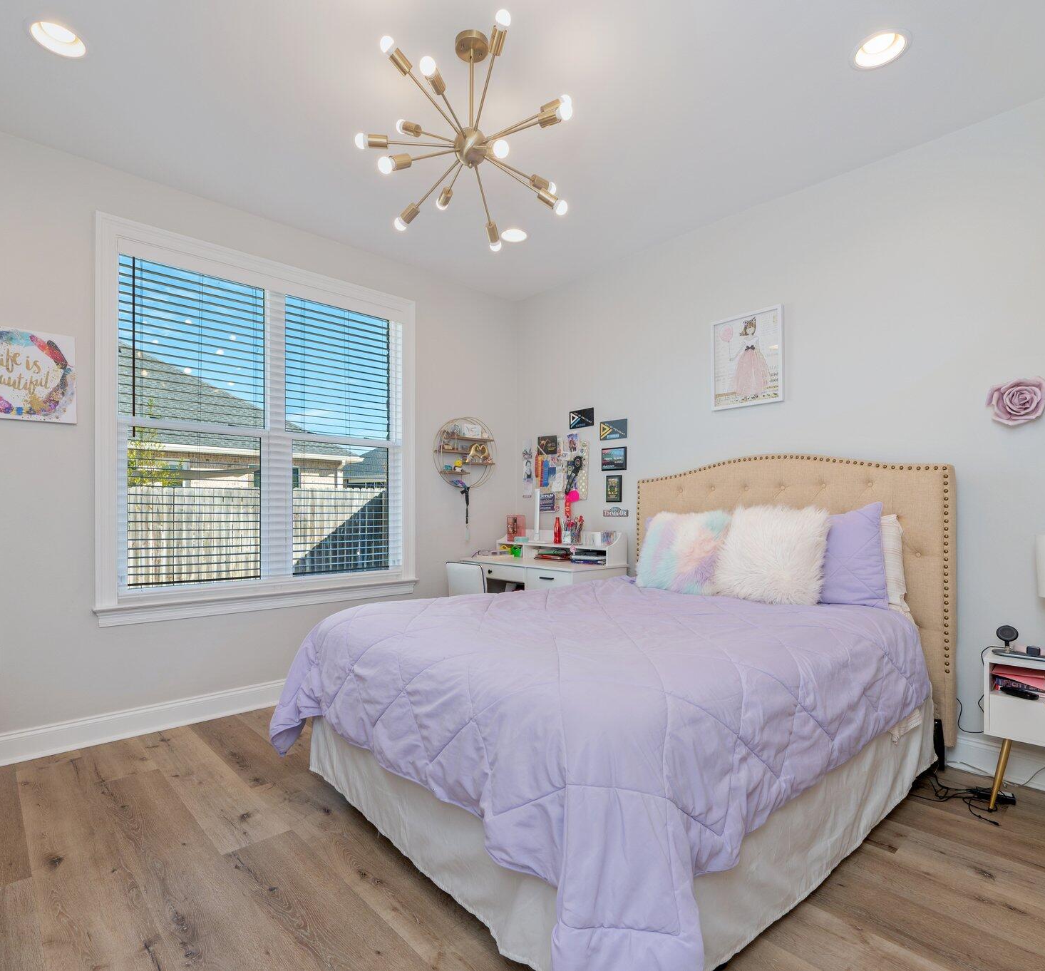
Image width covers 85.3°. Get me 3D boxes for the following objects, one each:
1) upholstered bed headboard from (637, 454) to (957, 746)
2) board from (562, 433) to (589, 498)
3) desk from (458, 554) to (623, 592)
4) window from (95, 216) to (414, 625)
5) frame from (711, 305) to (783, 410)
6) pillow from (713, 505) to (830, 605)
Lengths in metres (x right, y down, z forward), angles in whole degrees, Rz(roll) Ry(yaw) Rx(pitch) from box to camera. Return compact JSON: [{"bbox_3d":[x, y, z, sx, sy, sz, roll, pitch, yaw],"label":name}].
[{"bbox_3d":[1.271,0.478,2.934,0.090,1.254,1.571,1,-2,-43],"label":"upholstered bed headboard"},{"bbox_3d":[0.372,-0.122,3.980,0.020,0.420,0.260,1,-2,-45],"label":"board"},{"bbox_3d":[0.115,0.898,3.905,0.490,0.780,1.050,1,-2,-45],"label":"desk"},{"bbox_3d":[-1.345,-0.286,3.205,1.720,1.940,0.120,1,-2,-43],"label":"window"},{"bbox_3d":[1.224,-0.686,3.107,0.025,0.508,0.406,1,-2,-45],"label":"frame"},{"bbox_3d":[1.120,0.309,2.562,0.180,0.420,0.460,25,-18,-40],"label":"pillow"}]

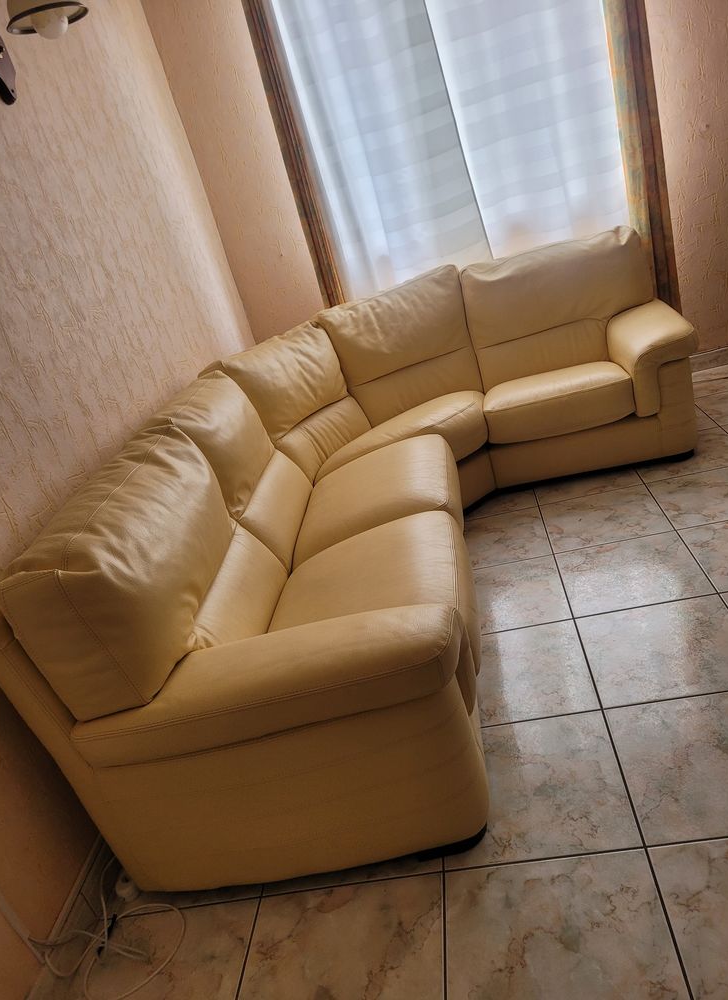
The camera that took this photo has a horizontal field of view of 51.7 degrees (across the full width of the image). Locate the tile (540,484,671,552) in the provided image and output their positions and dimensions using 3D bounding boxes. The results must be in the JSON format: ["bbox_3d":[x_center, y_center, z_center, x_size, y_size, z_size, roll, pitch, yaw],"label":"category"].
[{"bbox_3d":[0.879,0.068,2.768,0.405,0.010,0.405,-12,22,11],"label":"tile"}]

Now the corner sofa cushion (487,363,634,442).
[{"bbox_3d":[0.825,-0.469,3.293,0.611,0.215,0.585,-13,22,11],"label":"corner sofa cushion"}]

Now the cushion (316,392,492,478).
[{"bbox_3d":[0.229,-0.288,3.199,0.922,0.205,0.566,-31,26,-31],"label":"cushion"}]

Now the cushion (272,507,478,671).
[{"bbox_3d":[0.008,0.297,2.045,0.602,0.206,0.611,-13,22,11],"label":"cushion"}]

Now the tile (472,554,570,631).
[{"bbox_3d":[0.472,0.341,2.589,0.430,0.010,0.430,-13,22,11],"label":"tile"}]

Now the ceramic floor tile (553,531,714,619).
[{"bbox_3d":[0.845,0.235,2.395,0.405,0.010,0.405,-12,22,11],"label":"ceramic floor tile"}]

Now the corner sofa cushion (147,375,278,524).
[{"bbox_3d":[-0.524,-0.191,2.541,0.215,0.378,0.602,-22,20,14],"label":"corner sofa cushion"}]

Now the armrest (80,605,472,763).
[{"bbox_3d":[-0.189,0.370,1.585,0.808,0.185,0.232,-13,22,11],"label":"armrest"}]

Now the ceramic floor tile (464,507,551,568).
[{"bbox_3d":[0.507,0.167,2.981,0.430,0.010,0.430,-13,22,11],"label":"ceramic floor tile"}]

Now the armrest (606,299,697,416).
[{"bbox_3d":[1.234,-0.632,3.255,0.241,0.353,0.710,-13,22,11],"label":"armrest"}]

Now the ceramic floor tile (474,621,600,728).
[{"bbox_3d":[0.417,0.489,2.097,0.405,0.010,0.405,-12,22,11],"label":"ceramic floor tile"}]

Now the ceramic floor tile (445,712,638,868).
[{"bbox_3d":[0.384,0.656,1.724,0.405,0.010,0.405,-12,22,11],"label":"ceramic floor tile"}]

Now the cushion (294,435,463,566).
[{"bbox_3d":[0.062,0.024,2.588,0.566,0.205,0.615,-15,22,12],"label":"cushion"}]

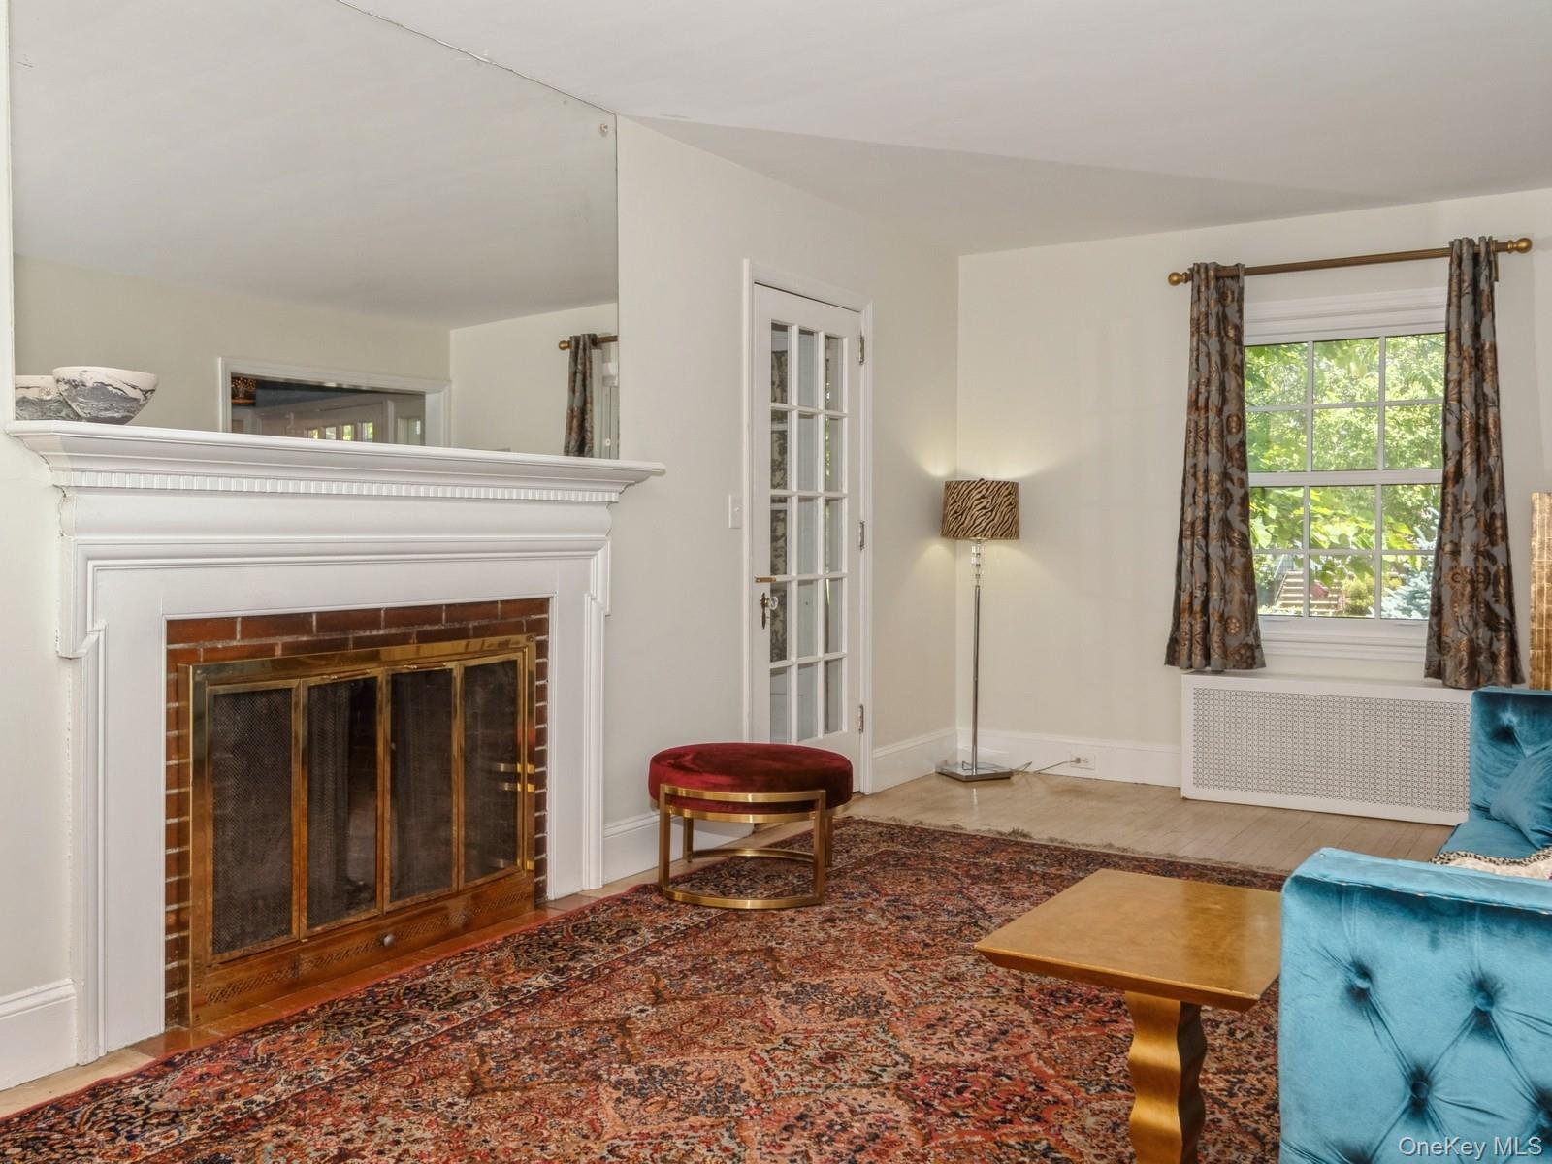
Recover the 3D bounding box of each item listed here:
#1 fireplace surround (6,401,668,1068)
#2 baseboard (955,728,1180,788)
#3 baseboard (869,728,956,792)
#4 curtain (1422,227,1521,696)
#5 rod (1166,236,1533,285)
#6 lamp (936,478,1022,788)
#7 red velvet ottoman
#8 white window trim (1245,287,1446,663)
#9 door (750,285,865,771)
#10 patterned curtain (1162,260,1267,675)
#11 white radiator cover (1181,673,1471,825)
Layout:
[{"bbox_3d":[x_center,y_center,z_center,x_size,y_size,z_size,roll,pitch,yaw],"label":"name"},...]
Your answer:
[{"bbox_3d":[-0.953,0.327,3.476,0.200,1.337,1.940,2,3,32],"label":"fireplace surround"},{"bbox_3d":[1.373,0.811,6.250,1.120,0.175,0.023,2,3,32],"label":"baseboard"},{"bbox_3d":[0.645,0.810,6.182,0.023,0.175,0.880,2,3,32],"label":"baseboard"},{"bbox_3d":[2.730,-0.458,5.230,0.350,1.740,0.100,2,3,32],"label":"curtain"},{"bbox_3d":[2.293,-1.303,5.482,1.385,0.070,0.080,2,3,32],"label":"rod"},{"bbox_3d":[0.918,0.212,6.177,0.360,1.373,0.360,2,3,32],"label":"lamp"},{"bbox_3d":[-0.081,0.755,4.295,0.650,0.407,0.650,0,2,0],"label":"red velvet ottoman"},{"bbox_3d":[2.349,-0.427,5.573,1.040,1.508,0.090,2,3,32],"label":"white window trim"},{"bbox_3d":[0.115,-0.097,5.357,0.043,2.033,0.835,2,3,32],"label":"door"},{"bbox_3d":[1.890,-0.485,5.761,0.432,1.735,0.100,2,3,32],"label":"patterned curtain"},{"bbox_3d":[2.301,0.666,5.524,1.193,0.530,0.240,2,3,32],"label":"white radiator cover"}]

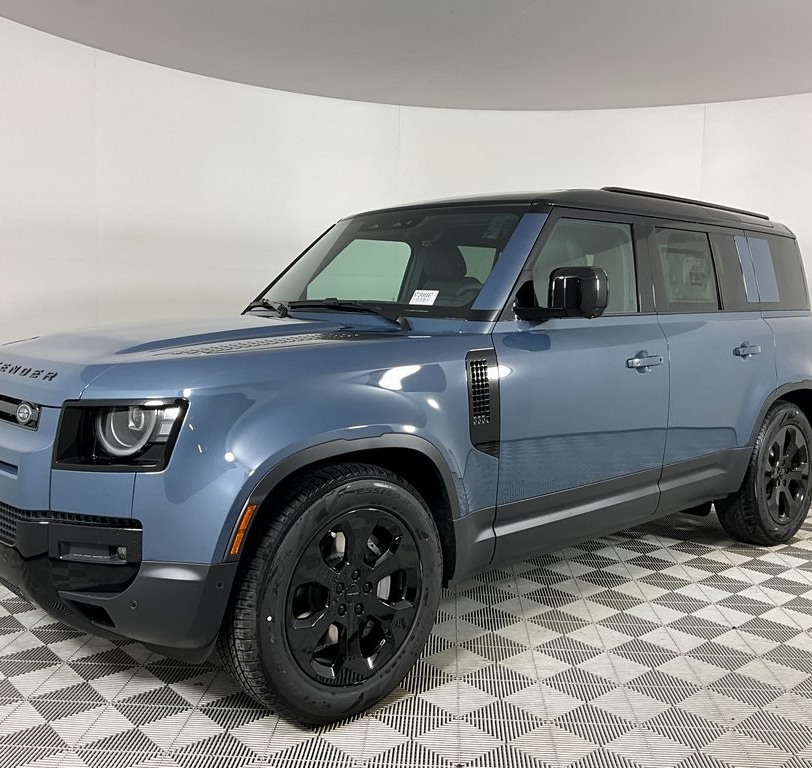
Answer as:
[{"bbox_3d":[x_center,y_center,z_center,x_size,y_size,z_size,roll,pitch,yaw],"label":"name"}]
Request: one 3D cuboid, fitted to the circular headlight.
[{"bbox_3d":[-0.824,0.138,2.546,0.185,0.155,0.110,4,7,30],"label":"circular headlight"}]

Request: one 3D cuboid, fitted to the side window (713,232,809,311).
[{"bbox_3d":[1.920,-0.594,4.627,1.130,0.410,0.110,-4,-6,-42],"label":"side window"}]

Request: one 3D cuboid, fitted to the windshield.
[{"bbox_3d":[-0.111,-0.588,3.890,1.470,0.640,0.110,8,-35,48],"label":"windshield"}]

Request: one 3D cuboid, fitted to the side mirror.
[{"bbox_3d":[0.679,-0.356,3.346,0.150,0.200,0.200,-4,8,-42],"label":"side mirror"}]

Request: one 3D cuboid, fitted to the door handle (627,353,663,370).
[{"bbox_3d":[1.026,-0.098,3.663,0.250,0.070,0.060,-4,8,-42],"label":"door handle"}]

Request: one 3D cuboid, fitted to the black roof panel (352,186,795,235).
[{"bbox_3d":[1.027,-0.921,4.877,2.650,0.170,1.530,-4,8,-42],"label":"black roof panel"}]

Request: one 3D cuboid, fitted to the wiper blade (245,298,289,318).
[{"bbox_3d":[-0.673,-0.370,4.167,0.090,0.080,0.430,-4,8,-42],"label":"wiper blade"}]

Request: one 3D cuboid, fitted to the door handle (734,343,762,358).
[{"bbox_3d":[1.677,-0.159,4.214,0.240,0.060,0.060,-4,8,-42],"label":"door handle"}]

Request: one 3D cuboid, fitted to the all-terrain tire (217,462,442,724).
[{"bbox_3d":[-0.225,0.640,2.728,0.810,0.810,0.260,-4,8,-42],"label":"all-terrain tire"}]

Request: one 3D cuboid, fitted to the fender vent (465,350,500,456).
[{"bbox_3d":[0.264,0.075,2.984,0.155,0.390,0.050,-4,8,-42],"label":"fender vent"}]

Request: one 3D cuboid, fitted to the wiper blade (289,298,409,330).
[{"bbox_3d":[-0.276,-0.299,3.641,0.110,0.110,0.820,-4,8,-42],"label":"wiper blade"}]

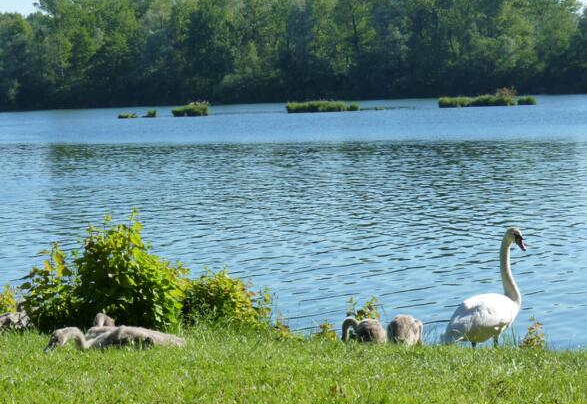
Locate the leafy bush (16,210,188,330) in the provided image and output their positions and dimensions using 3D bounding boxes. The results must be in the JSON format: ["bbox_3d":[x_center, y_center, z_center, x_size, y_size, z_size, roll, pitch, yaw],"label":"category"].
[{"bbox_3d":[-1.579,0.581,17.700,1.380,1.000,1.050,-1,3,0],"label":"leafy bush"}]

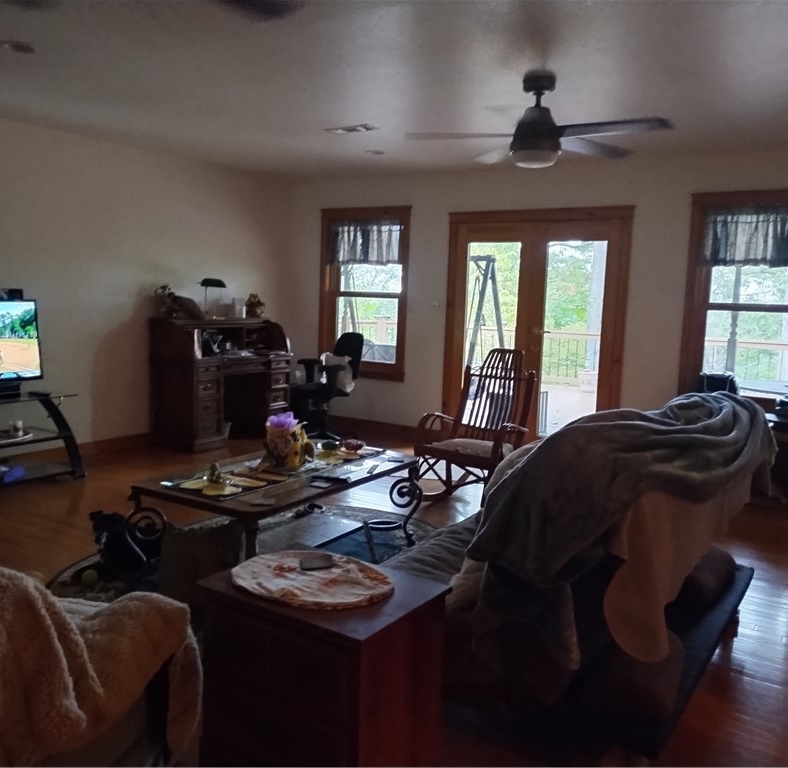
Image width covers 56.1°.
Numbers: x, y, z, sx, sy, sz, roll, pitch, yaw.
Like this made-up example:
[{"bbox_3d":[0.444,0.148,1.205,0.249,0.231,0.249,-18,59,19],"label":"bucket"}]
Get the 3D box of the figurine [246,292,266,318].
[{"bbox_3d":[-1.378,-0.780,7.278,0.190,0.260,0.170,-4,9,-34],"label":"figurine"}]

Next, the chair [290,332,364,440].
[{"bbox_3d":[-0.646,0.035,7.114,0.630,1.010,0.620,-3,8,-28],"label":"chair"}]

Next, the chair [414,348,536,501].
[{"bbox_3d":[0.597,0.274,4.964,0.610,1.000,0.830,7,8,37],"label":"chair"}]

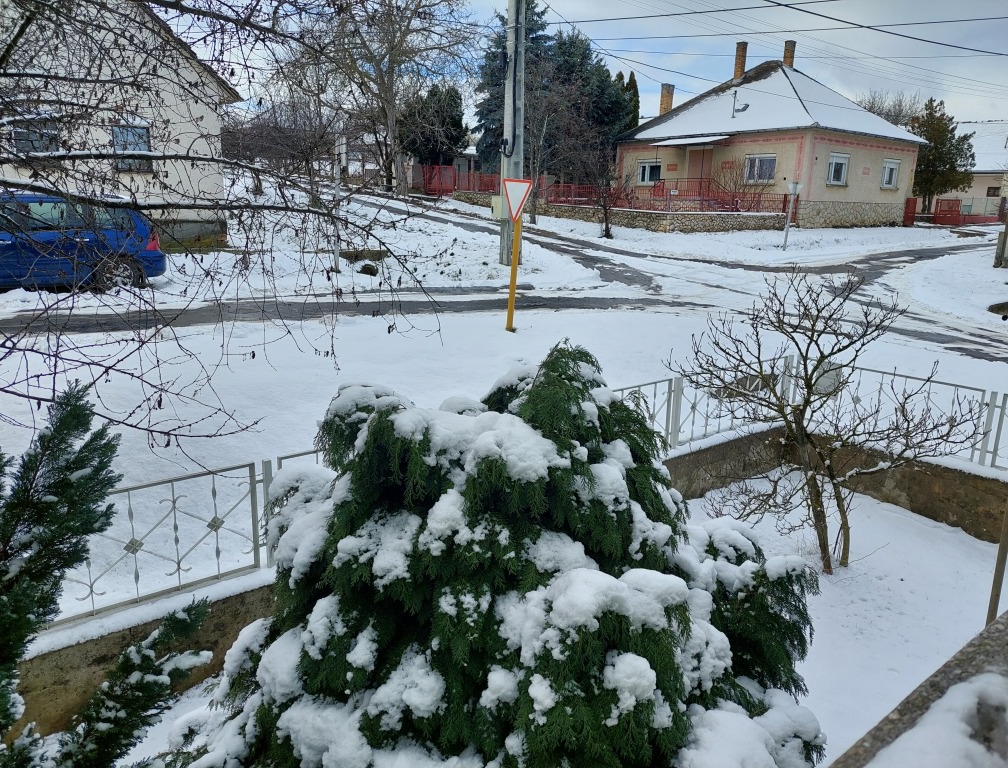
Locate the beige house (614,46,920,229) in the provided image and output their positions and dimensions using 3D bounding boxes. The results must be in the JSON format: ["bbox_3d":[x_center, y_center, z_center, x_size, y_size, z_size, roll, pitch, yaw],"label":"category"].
[{"bbox_3d":[13.336,-12.597,35.735,10.852,8.820,10.902,-10,18,-38],"label":"beige house"}]

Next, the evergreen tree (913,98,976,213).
[{"bbox_3d":[24.230,-12.416,39.215,3.337,6.267,3.171,9,16,29],"label":"evergreen tree"}]

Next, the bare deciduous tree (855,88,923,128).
[{"bbox_3d":[27.724,-17.016,52.021,5.500,8.649,5.400,8,16,26],"label":"bare deciduous tree"}]

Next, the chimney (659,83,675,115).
[{"bbox_3d":[8.683,-15.155,38.018,0.480,1.655,0.480,-10,18,-38],"label":"chimney"}]

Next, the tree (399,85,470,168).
[{"bbox_3d":[-3.403,-11.912,34.510,3.503,4.935,3.327,1,14,0],"label":"tree"}]

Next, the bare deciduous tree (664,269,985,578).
[{"bbox_3d":[3.058,0.416,6.729,2.780,2.953,2.650,7,16,25],"label":"bare deciduous tree"}]

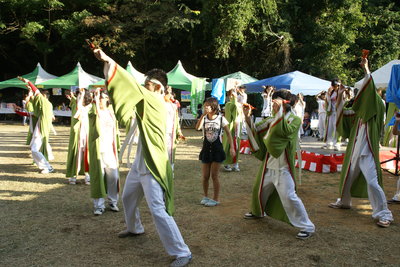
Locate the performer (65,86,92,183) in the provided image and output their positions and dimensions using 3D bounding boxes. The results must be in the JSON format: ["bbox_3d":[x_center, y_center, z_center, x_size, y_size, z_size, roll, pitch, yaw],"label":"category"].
[{"bbox_3d":[-1.988,0.037,6.601,0.460,1.570,0.420,2,6,20],"label":"performer"}]

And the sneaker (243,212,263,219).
[{"bbox_3d":[0.649,0.952,4.812,0.265,0.100,0.100,-1,6,-12],"label":"sneaker"}]

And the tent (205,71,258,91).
[{"bbox_3d":[1.964,-1.870,20.415,2.900,2.650,2.900,2,6,15],"label":"tent"}]

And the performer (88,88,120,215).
[{"bbox_3d":[-1.170,0.214,4.954,0.430,1.540,0.410,1,6,8],"label":"performer"}]

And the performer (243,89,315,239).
[{"bbox_3d":[0.820,0.273,4.407,0.860,1.530,0.660,4,7,35],"label":"performer"}]

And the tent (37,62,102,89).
[{"bbox_3d":[-6.449,-2.133,20.892,2.750,3.080,2.750,2,6,22],"label":"tent"}]

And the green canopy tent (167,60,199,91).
[{"bbox_3d":[-0.960,-1.966,19.200,2.750,3.080,2.750,2,6,22],"label":"green canopy tent"}]

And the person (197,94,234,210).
[{"bbox_3d":[0.200,0.228,5.327,0.500,1.440,0.320,2,6,22],"label":"person"}]

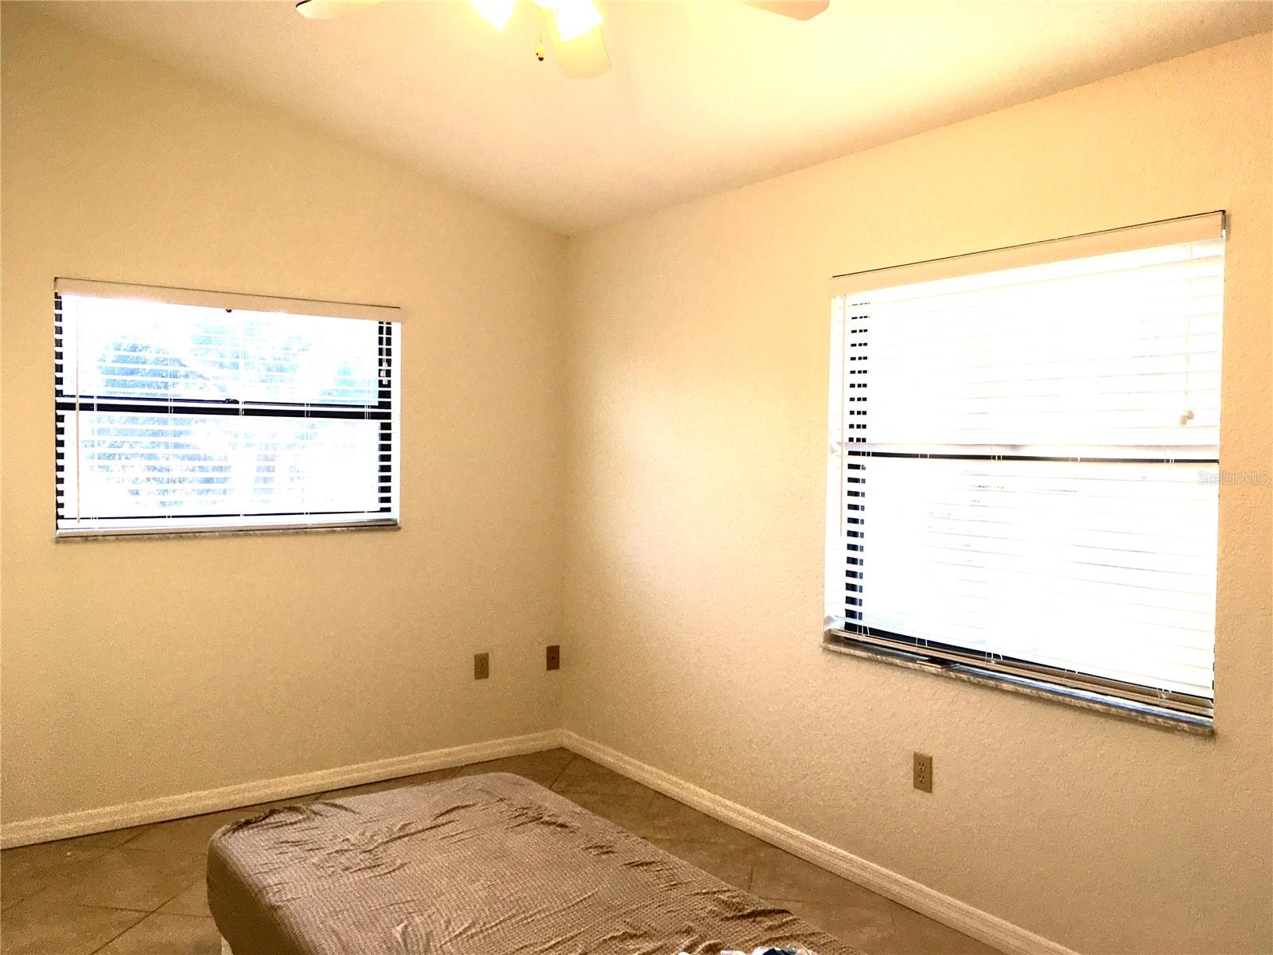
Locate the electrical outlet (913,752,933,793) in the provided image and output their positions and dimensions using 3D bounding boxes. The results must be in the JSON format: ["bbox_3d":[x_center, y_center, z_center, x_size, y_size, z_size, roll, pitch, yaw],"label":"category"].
[{"bbox_3d":[0.889,0.918,3.316,0.010,0.115,0.071,-1,2,-35],"label":"electrical outlet"}]

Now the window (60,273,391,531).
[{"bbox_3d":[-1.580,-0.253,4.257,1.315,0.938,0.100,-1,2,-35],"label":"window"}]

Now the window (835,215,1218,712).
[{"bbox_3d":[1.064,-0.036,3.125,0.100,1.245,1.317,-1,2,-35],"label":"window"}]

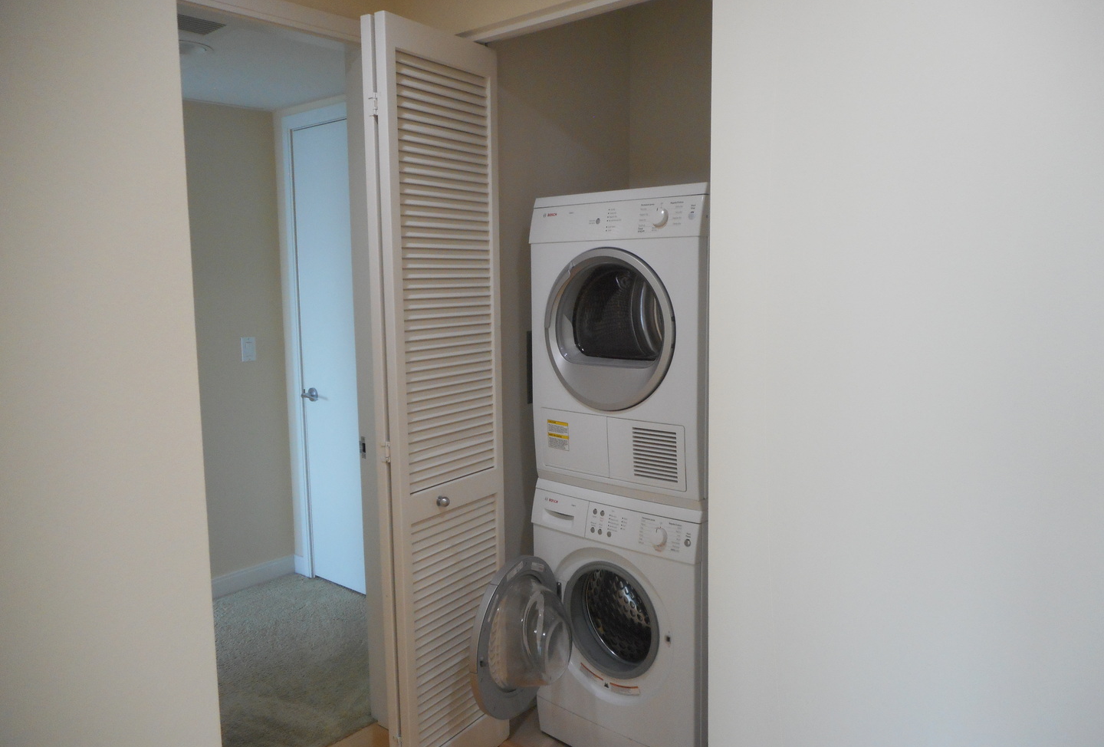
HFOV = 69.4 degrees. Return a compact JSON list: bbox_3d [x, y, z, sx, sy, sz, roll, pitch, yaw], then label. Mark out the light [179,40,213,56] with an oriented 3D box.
[{"bbox_3d":[-1.241,-1.094,2.684,0.190,0.030,0.190,6,9,41],"label":"light"}]

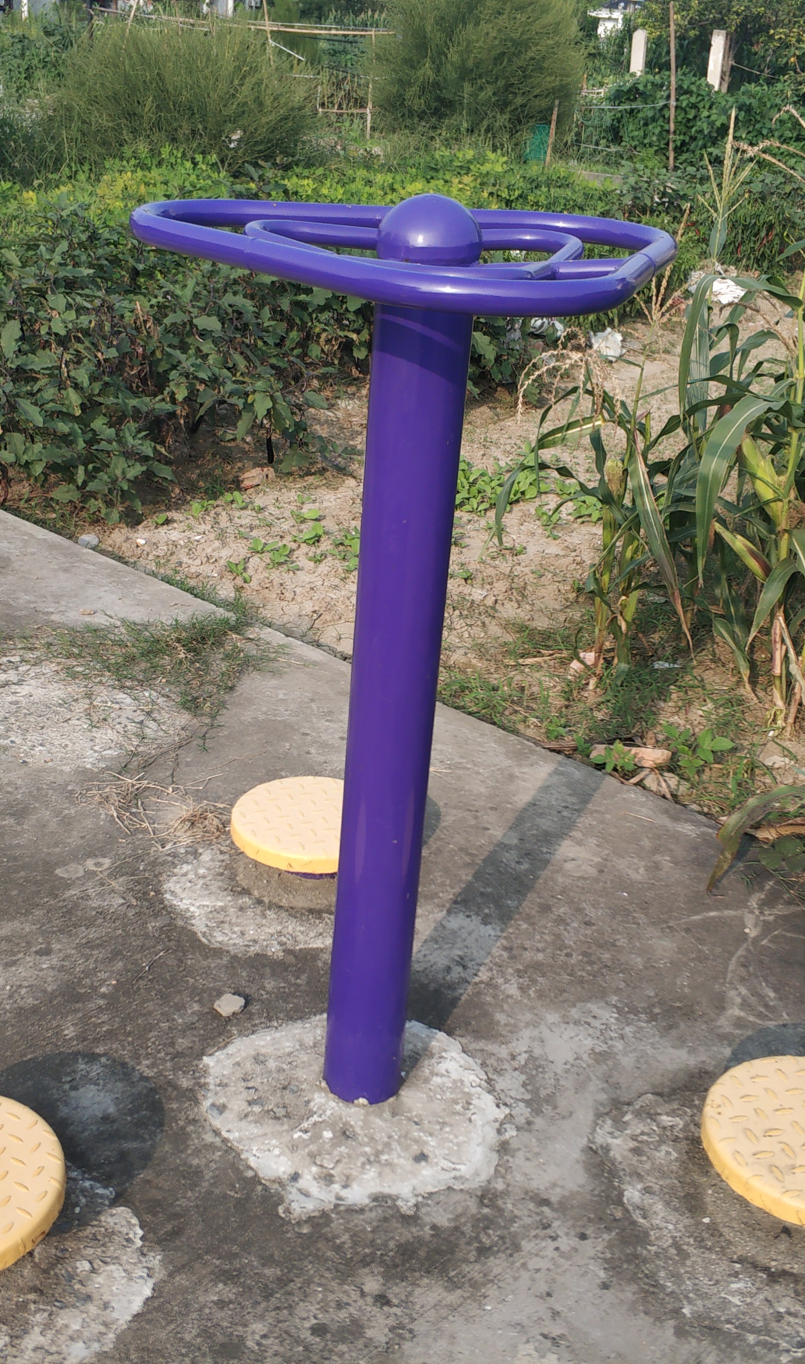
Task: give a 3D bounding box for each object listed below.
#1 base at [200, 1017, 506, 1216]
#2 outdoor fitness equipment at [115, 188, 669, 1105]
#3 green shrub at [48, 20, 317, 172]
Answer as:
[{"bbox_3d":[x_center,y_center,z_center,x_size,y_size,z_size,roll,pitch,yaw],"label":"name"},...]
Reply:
[{"bbox_3d":[-0.067,0.629,2.144,0.480,0.050,0.460,5,24,0],"label":"base"},{"bbox_3d":[-0.006,0.022,1.896,0.700,1.306,0.650,2,24,-6],"label":"outdoor fitness equipment"},{"bbox_3d":[-2.164,-5.699,13.971,2.600,1.500,2.200,5,24,0],"label":"green shrub"}]

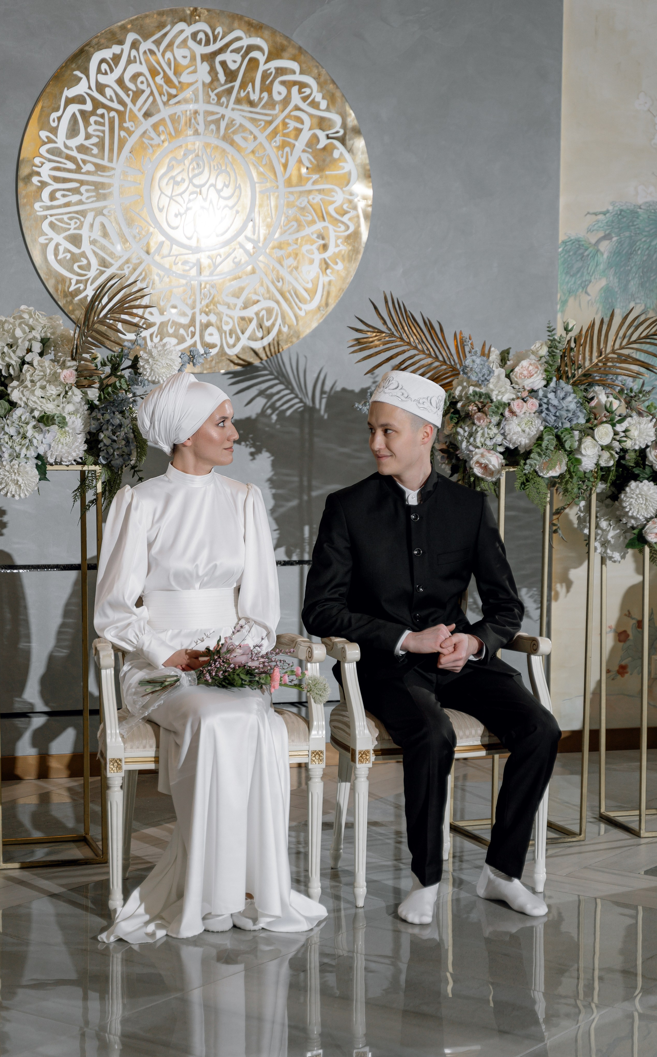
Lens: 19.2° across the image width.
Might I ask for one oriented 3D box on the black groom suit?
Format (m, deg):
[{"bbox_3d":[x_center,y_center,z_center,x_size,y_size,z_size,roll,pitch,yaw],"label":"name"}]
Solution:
[{"bbox_3d":[0.247,0.368,5.102,0.600,1.040,0.620,-1,5,-15],"label":"black groom suit"}]

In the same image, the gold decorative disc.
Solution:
[{"bbox_3d":[-0.441,-1.120,6.420,1.200,1.200,0.040,-1,5,-15],"label":"gold decorative disc"}]

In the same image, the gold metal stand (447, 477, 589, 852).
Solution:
[{"bbox_3d":[0.569,0.360,5.746,0.303,1.095,0.300,-1,5,-21],"label":"gold metal stand"}]

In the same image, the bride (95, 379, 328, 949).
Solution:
[{"bbox_3d":[-0.307,0.281,4.983,0.560,1.360,0.660,-1,5,-12],"label":"bride"}]

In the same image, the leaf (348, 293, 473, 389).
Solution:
[{"bbox_3d":[0.241,-0.543,5.600,0.380,0.280,0.140,-1,5,-15],"label":"leaf"}]

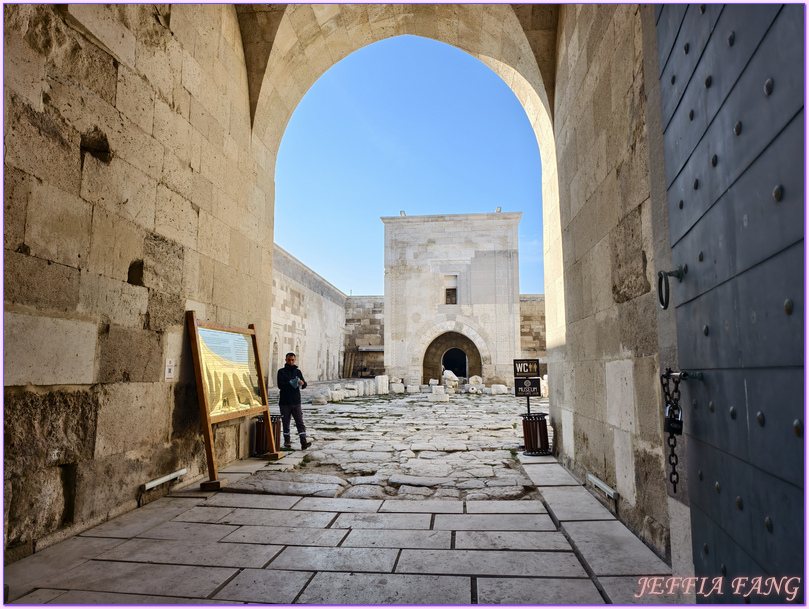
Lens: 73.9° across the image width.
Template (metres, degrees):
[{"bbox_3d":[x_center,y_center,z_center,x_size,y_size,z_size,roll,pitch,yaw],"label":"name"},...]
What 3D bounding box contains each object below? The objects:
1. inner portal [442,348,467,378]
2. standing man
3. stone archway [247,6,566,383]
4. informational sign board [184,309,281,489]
[{"bbox_3d":[3.843,4.648,40.559,1.950,2.730,0.800,-1,-7,6],"label":"inner portal"},{"bbox_3d":[-2.006,1.777,9.902,0.580,1.740,0.460,3,-8,-24],"label":"standing man"},{"bbox_3d":[-0.115,-1.417,9.412,5.150,7.950,1.500,-1,-7,6],"label":"stone archway"},{"bbox_3d":[-2.487,1.307,7.959,0.300,2.230,2.330,-12,-8,3],"label":"informational sign board"}]

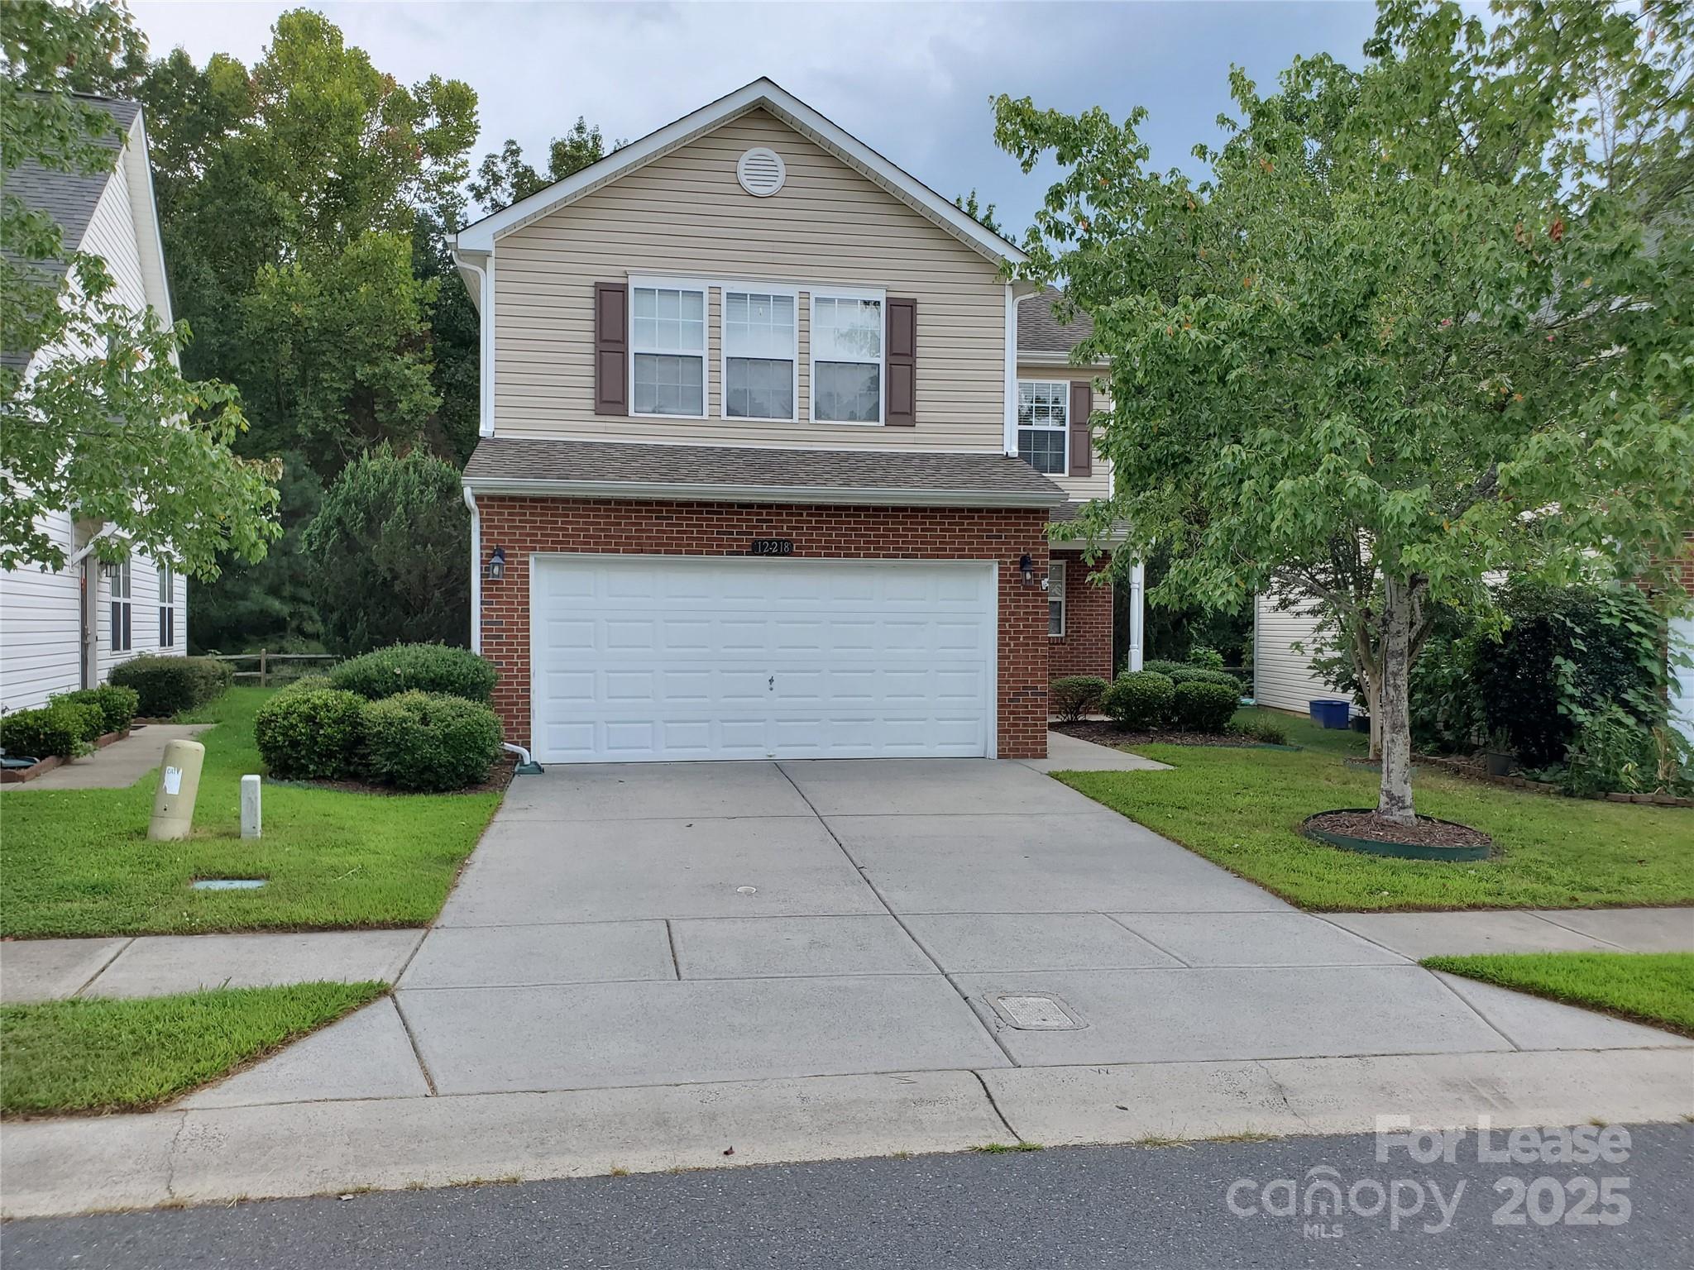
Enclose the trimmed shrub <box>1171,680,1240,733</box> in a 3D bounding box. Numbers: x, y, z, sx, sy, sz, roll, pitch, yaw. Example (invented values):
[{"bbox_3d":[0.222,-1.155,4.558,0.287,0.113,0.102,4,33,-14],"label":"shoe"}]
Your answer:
[{"bbox_3d":[4.976,0.996,17.710,0.960,0.690,0.930,0,1,-10],"label":"trimmed shrub"}]

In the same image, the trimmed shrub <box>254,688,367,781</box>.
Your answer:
[{"bbox_3d":[-5.299,0.956,12.610,1.170,0.820,1.150,0,1,-10],"label":"trimmed shrub"}]

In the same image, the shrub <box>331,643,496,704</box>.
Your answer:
[{"bbox_3d":[-4.472,0.724,13.108,1.730,1.240,1.400,0,1,-10],"label":"shrub"}]

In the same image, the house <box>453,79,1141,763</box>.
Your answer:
[{"bbox_3d":[-0.416,-2.539,19.719,9.690,7.720,13.000,0,1,-10],"label":"house"}]

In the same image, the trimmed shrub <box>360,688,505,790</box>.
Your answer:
[{"bbox_3d":[-3.933,0.975,12.060,1.330,0.880,1.250,0,1,-10],"label":"trimmed shrub"}]

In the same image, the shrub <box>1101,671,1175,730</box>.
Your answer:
[{"bbox_3d":[4.106,0.919,18.010,1.050,0.810,1.000,0,1,-10],"label":"shrub"}]

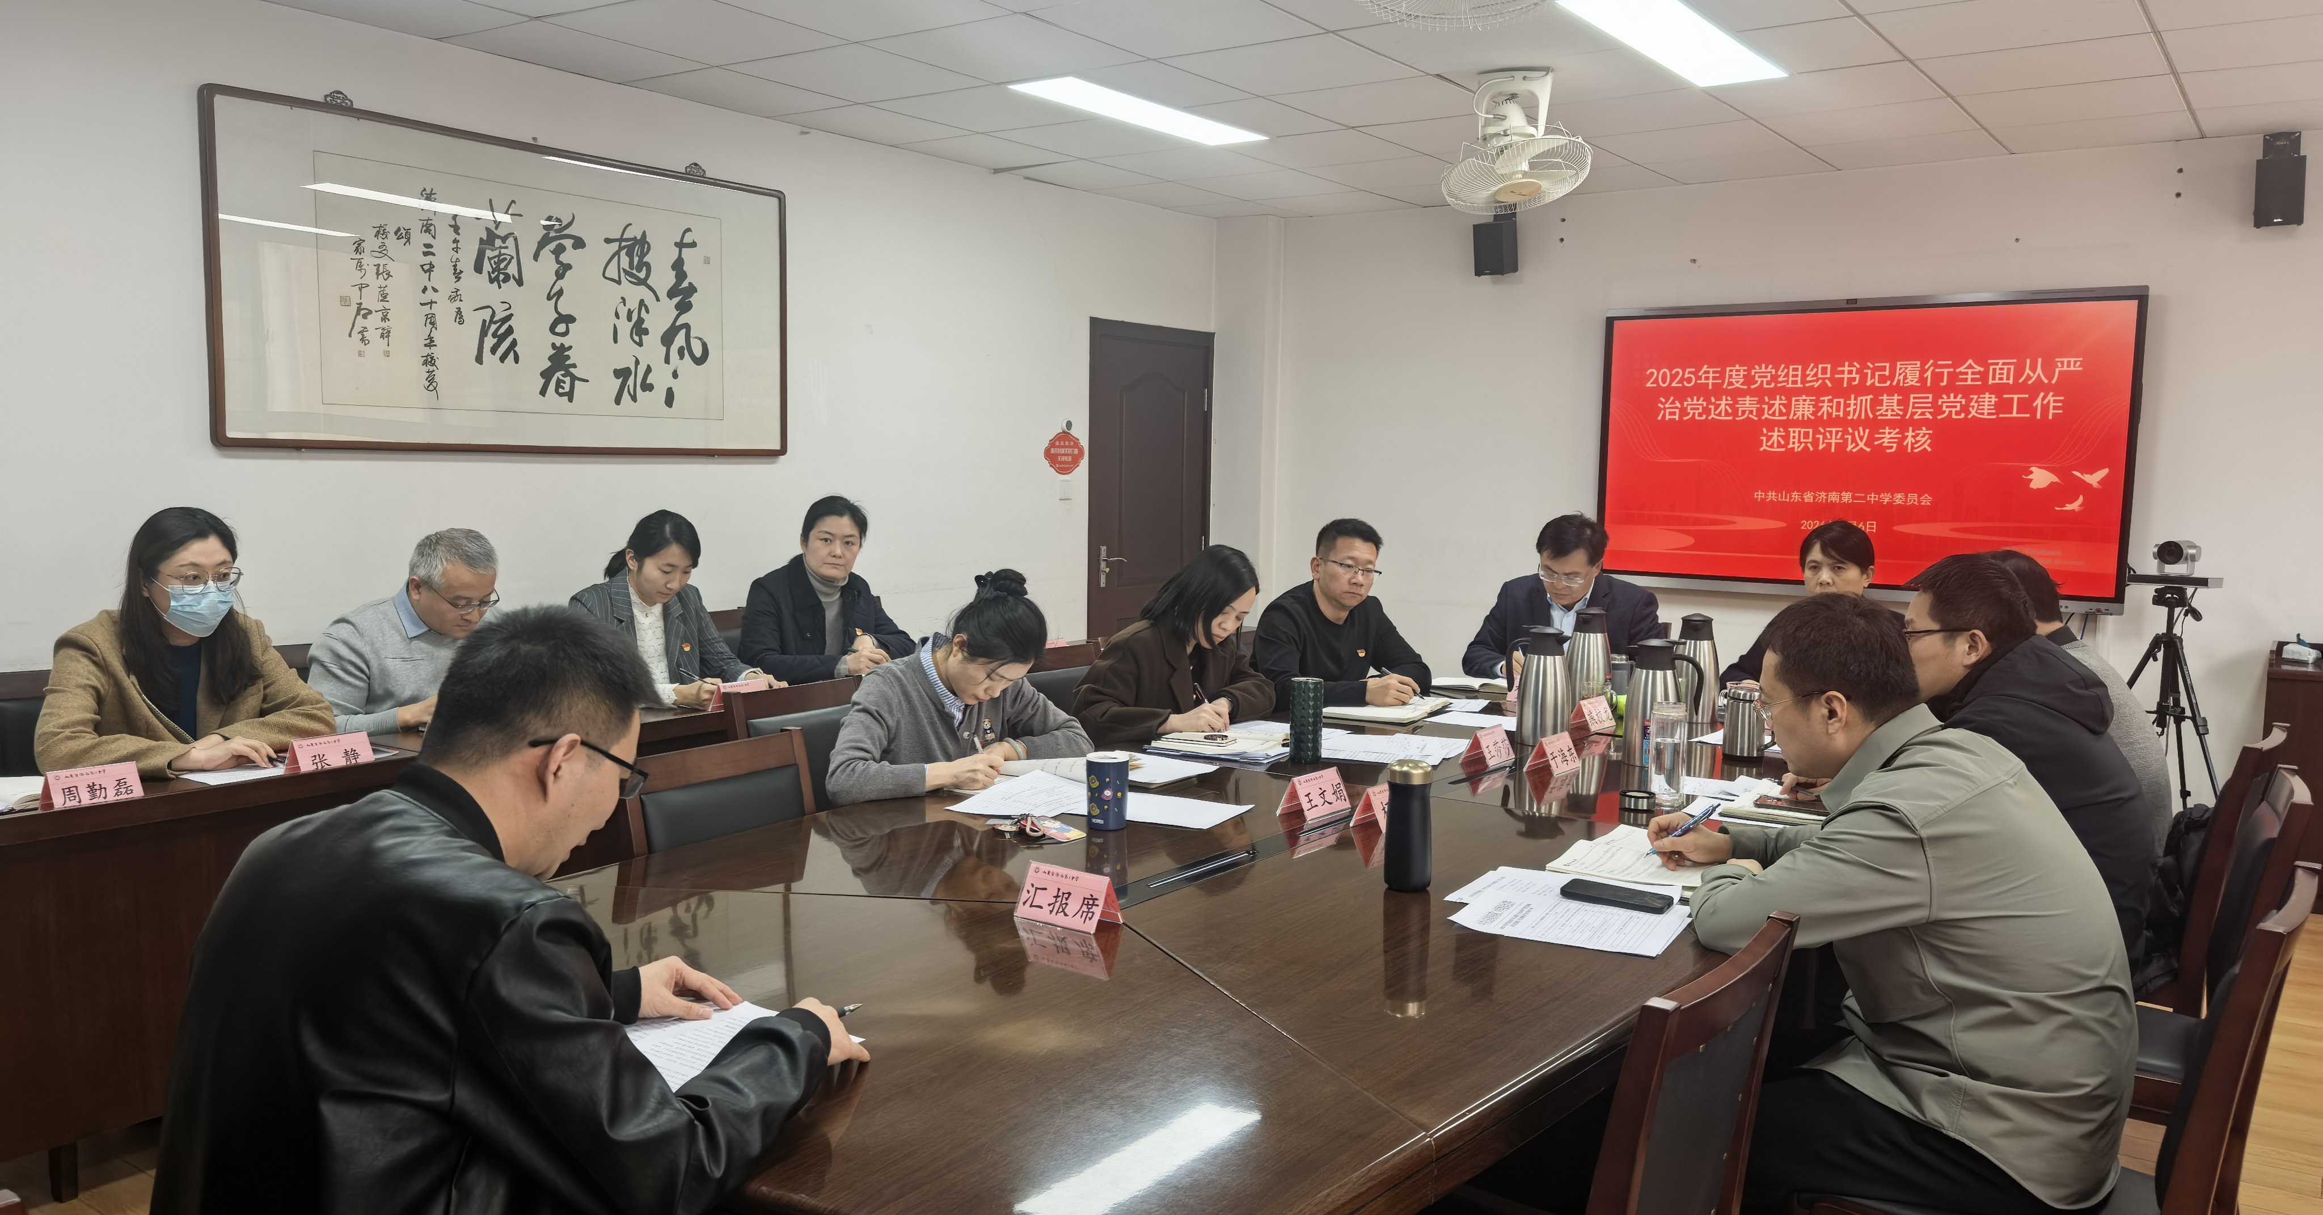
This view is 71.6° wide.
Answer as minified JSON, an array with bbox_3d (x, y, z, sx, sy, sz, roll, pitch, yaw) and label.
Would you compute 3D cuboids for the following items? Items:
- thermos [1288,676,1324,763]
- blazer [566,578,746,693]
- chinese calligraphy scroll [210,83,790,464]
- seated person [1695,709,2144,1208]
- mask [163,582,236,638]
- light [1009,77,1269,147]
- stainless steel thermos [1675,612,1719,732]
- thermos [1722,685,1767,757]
[{"bbox_3d":[0.324,0.251,3.579,0.074,0.180,0.074,1,6,0],"label":"thermos"},{"bbox_3d":[-1.448,0.216,4.657,0.460,0.570,0.490,7,8,44],"label":"blazer"},{"bbox_3d":[-1.907,-0.941,4.930,0.045,0.910,1.940,5,7,35],"label":"chinese calligraphy scroll"},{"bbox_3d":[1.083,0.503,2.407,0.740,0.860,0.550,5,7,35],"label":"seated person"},{"bbox_3d":[-2.030,0.005,3.395,0.080,0.120,0.140,5,7,38],"label":"mask"},{"bbox_3d":[-0.040,-1.697,5.457,0.280,0.050,1.180,5,7,36],"label":"light"},{"bbox_3d":[1.397,0.153,4.211,0.138,0.276,0.180,3,6,19],"label":"stainless steel thermos"},{"bbox_3d":[1.418,0.284,3.890,0.140,0.175,0.105,0,6,-6],"label":"thermos"}]

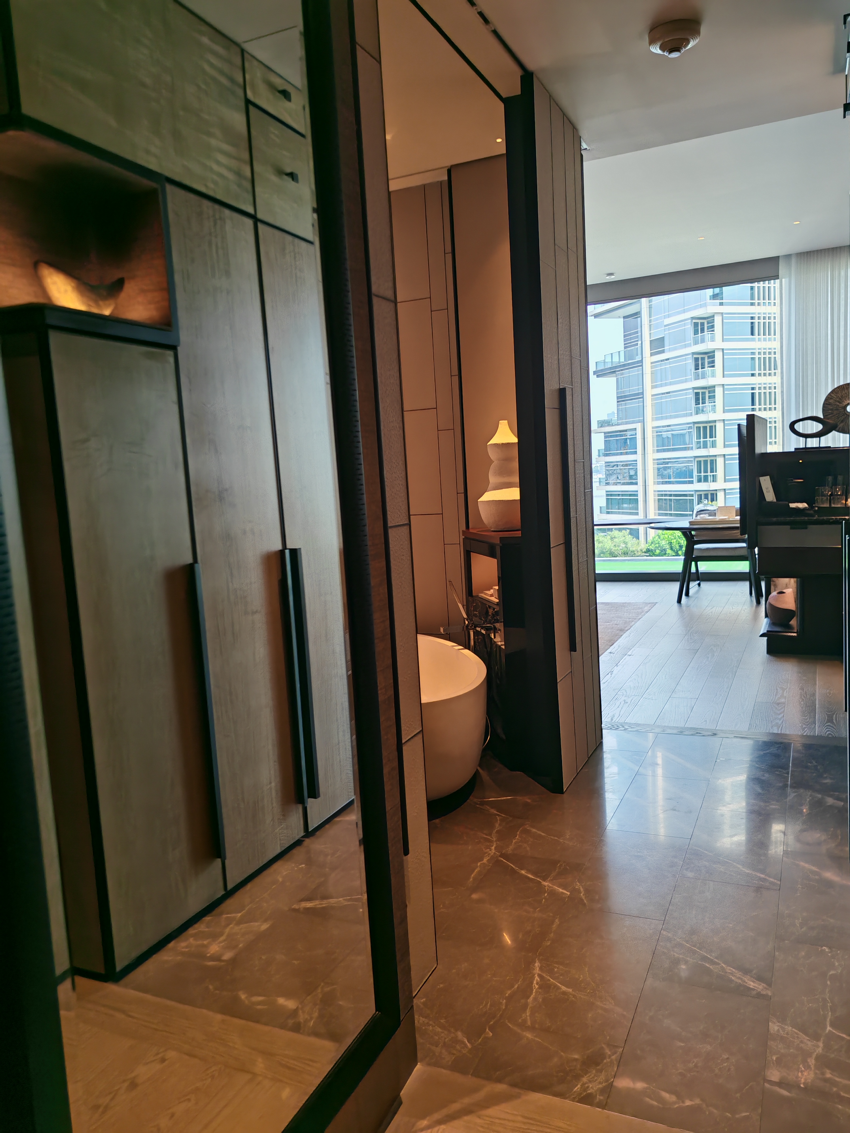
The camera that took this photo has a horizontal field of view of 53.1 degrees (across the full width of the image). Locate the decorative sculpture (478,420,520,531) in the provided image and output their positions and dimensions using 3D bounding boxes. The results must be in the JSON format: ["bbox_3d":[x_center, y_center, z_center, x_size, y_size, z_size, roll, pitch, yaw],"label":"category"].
[{"bbox_3d":[0.389,-0.434,4.084,0.280,0.525,0.280,-1,6,25],"label":"decorative sculpture"}]

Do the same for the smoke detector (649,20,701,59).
[{"bbox_3d":[0.873,-1.825,2.972,0.177,0.072,0.177,-1,6,25],"label":"smoke detector"}]

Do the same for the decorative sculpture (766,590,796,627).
[{"bbox_3d":[2.478,0.280,5.916,0.207,0.241,0.196,-1,6,25],"label":"decorative sculpture"}]

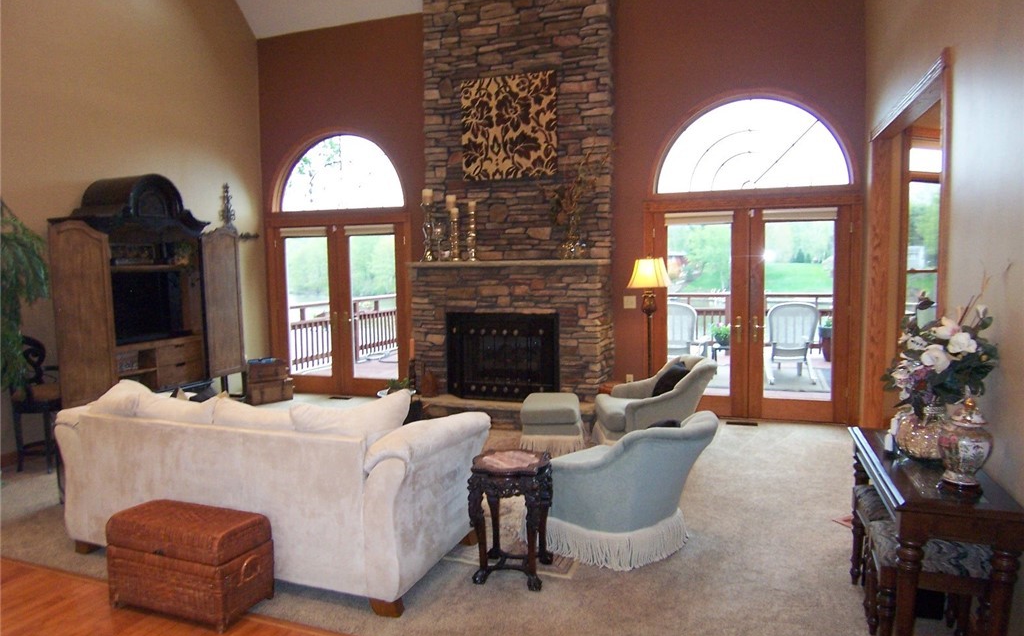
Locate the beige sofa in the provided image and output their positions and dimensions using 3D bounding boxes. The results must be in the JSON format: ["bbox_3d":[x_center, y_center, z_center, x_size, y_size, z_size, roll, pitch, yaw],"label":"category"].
[{"bbox_3d":[-1.323,0.817,3.780,2.269,0.932,0.932,1,5,22],"label":"beige sofa"}]

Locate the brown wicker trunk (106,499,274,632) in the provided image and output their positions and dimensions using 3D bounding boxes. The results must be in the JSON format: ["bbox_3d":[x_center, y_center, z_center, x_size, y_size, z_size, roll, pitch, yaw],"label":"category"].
[{"bbox_3d":[-1.493,1.117,3.163,0.665,0.440,0.330,1,5,21],"label":"brown wicker trunk"}]

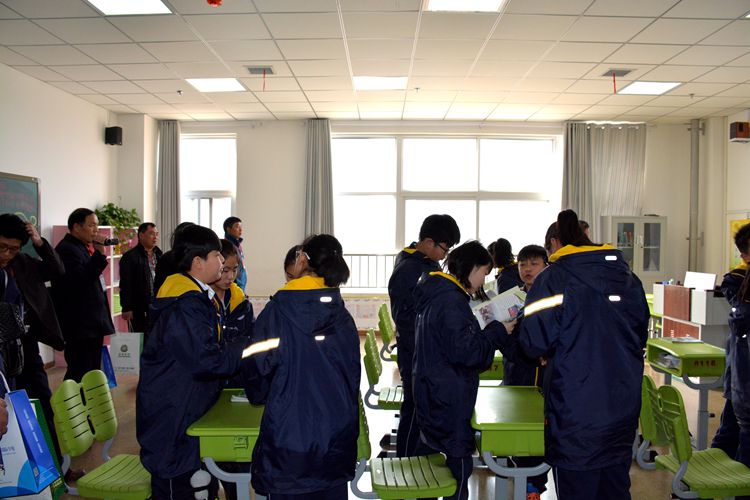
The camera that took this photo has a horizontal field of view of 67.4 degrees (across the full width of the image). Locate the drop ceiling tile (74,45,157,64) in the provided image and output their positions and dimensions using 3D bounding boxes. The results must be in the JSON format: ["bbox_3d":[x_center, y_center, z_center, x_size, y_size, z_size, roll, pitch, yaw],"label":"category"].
[{"bbox_3d":[-2.330,-1.793,5.096,0.600,0.025,0.600,0,2,1],"label":"drop ceiling tile"}]

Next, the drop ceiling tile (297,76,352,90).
[{"bbox_3d":[-0.534,-1.846,6.253,0.600,0.020,0.600,0,2,1],"label":"drop ceiling tile"}]

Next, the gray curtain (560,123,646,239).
[{"bbox_3d":[3.297,-0.464,8.063,1.200,2.800,0.160,0,2,1],"label":"gray curtain"}]

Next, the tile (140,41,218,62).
[{"bbox_3d":[-1.745,-1.796,5.071,0.600,0.020,0.600,0,2,1],"label":"tile"}]

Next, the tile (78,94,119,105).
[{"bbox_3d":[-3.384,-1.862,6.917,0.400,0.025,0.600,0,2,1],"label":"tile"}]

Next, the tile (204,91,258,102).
[{"bbox_3d":[-1.732,-1.874,6.863,0.600,0.020,0.600,0,2,1],"label":"tile"}]

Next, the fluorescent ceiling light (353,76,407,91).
[{"bbox_3d":[0.062,-1.882,6.239,0.600,0.080,0.600,0,2,1],"label":"fluorescent ceiling light"}]

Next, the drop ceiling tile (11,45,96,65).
[{"bbox_3d":[-2.950,-1.812,5.087,0.600,0.020,0.600,0,2,1],"label":"drop ceiling tile"}]

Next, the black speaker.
[{"bbox_3d":[-3.370,-1.476,7.250,0.170,0.230,0.170,1,2,12],"label":"black speaker"}]

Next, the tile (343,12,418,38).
[{"bbox_3d":[0.050,-1.777,4.448,0.600,0.020,0.600,0,2,1],"label":"tile"}]

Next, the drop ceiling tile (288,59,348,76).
[{"bbox_3d":[-0.541,-1.804,5.574,0.600,0.020,0.600,0,2,1],"label":"drop ceiling tile"}]

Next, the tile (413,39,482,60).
[{"bbox_3d":[0.649,-1.796,5.038,0.600,0.020,0.600,0,2,1],"label":"tile"}]

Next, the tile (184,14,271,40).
[{"bbox_3d":[-1.151,-1.772,4.463,0.600,0.020,0.600,0,2,1],"label":"tile"}]

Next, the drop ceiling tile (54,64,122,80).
[{"bbox_3d":[-2.906,-1.808,5.707,0.600,0.020,0.600,0,2,1],"label":"drop ceiling tile"}]

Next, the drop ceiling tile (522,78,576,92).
[{"bbox_3d":[1.863,-1.832,6.230,0.600,0.025,0.600,0,2,1],"label":"drop ceiling tile"}]

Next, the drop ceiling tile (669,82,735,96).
[{"bbox_3d":[3.583,-1.779,6.170,0.600,0.020,0.600,0,2,1],"label":"drop ceiling tile"}]

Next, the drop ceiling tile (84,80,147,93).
[{"bbox_3d":[-2.903,-1.828,6.297,0.600,0.020,0.600,0,2,1],"label":"drop ceiling tile"}]

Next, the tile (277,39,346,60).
[{"bbox_3d":[-0.554,-1.805,5.049,0.600,0.020,0.600,0,2,1],"label":"tile"}]

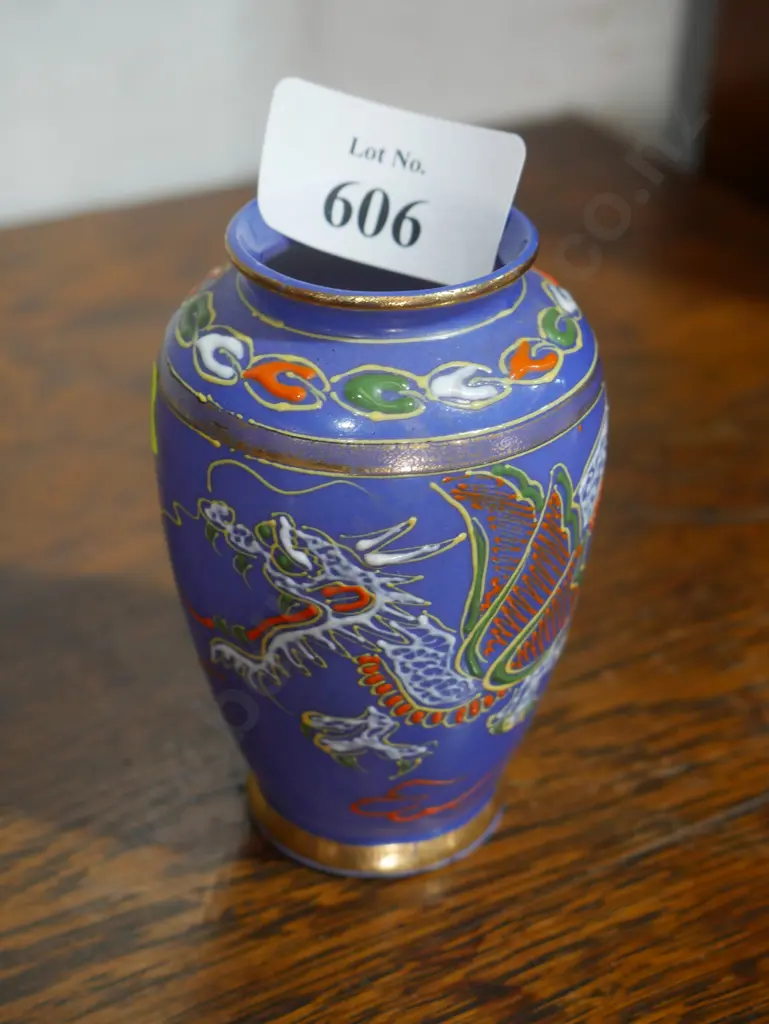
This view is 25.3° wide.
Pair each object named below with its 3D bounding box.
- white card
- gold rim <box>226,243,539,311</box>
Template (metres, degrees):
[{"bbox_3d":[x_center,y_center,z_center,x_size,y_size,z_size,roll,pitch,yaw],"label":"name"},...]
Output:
[{"bbox_3d":[0.000,-0.059,0.310,0.046,0.029,0.004,16,28,3],"label":"white card"},{"bbox_3d":[0.000,-0.050,0.314,0.056,0.004,0.056,0,31,0],"label":"gold rim"}]

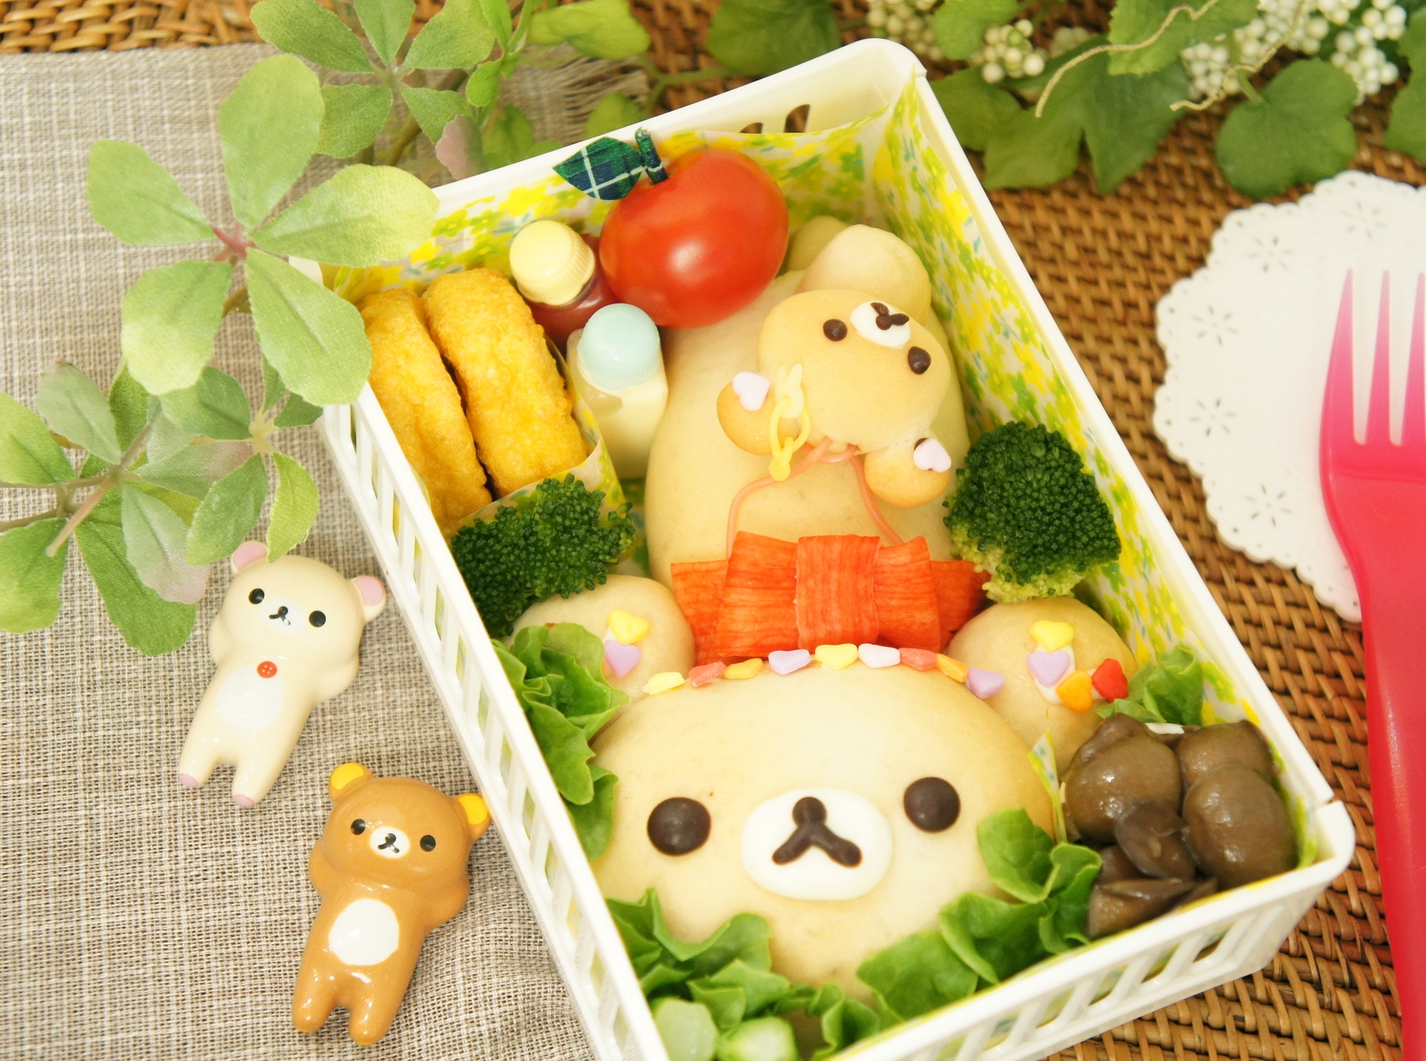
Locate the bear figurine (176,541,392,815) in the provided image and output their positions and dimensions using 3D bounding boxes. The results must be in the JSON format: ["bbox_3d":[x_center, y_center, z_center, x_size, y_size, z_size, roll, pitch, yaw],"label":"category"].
[{"bbox_3d":[-0.078,0.025,0.492,0.029,0.017,0.049,18,62,5],"label":"bear figurine"}]

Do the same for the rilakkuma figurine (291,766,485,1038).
[{"bbox_3d":[-0.057,0.064,0.473,0.029,0.017,0.049,13,62,3],"label":"rilakkuma figurine"}]

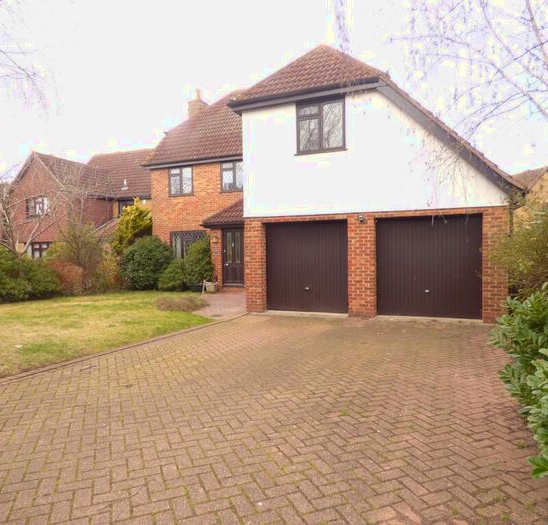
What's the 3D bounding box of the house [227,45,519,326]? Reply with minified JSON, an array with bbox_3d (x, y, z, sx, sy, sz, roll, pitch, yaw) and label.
[{"bbox_3d":[3.166,-2.372,12.013,6.350,7.060,7.250,0,1,22],"label":"house"}]

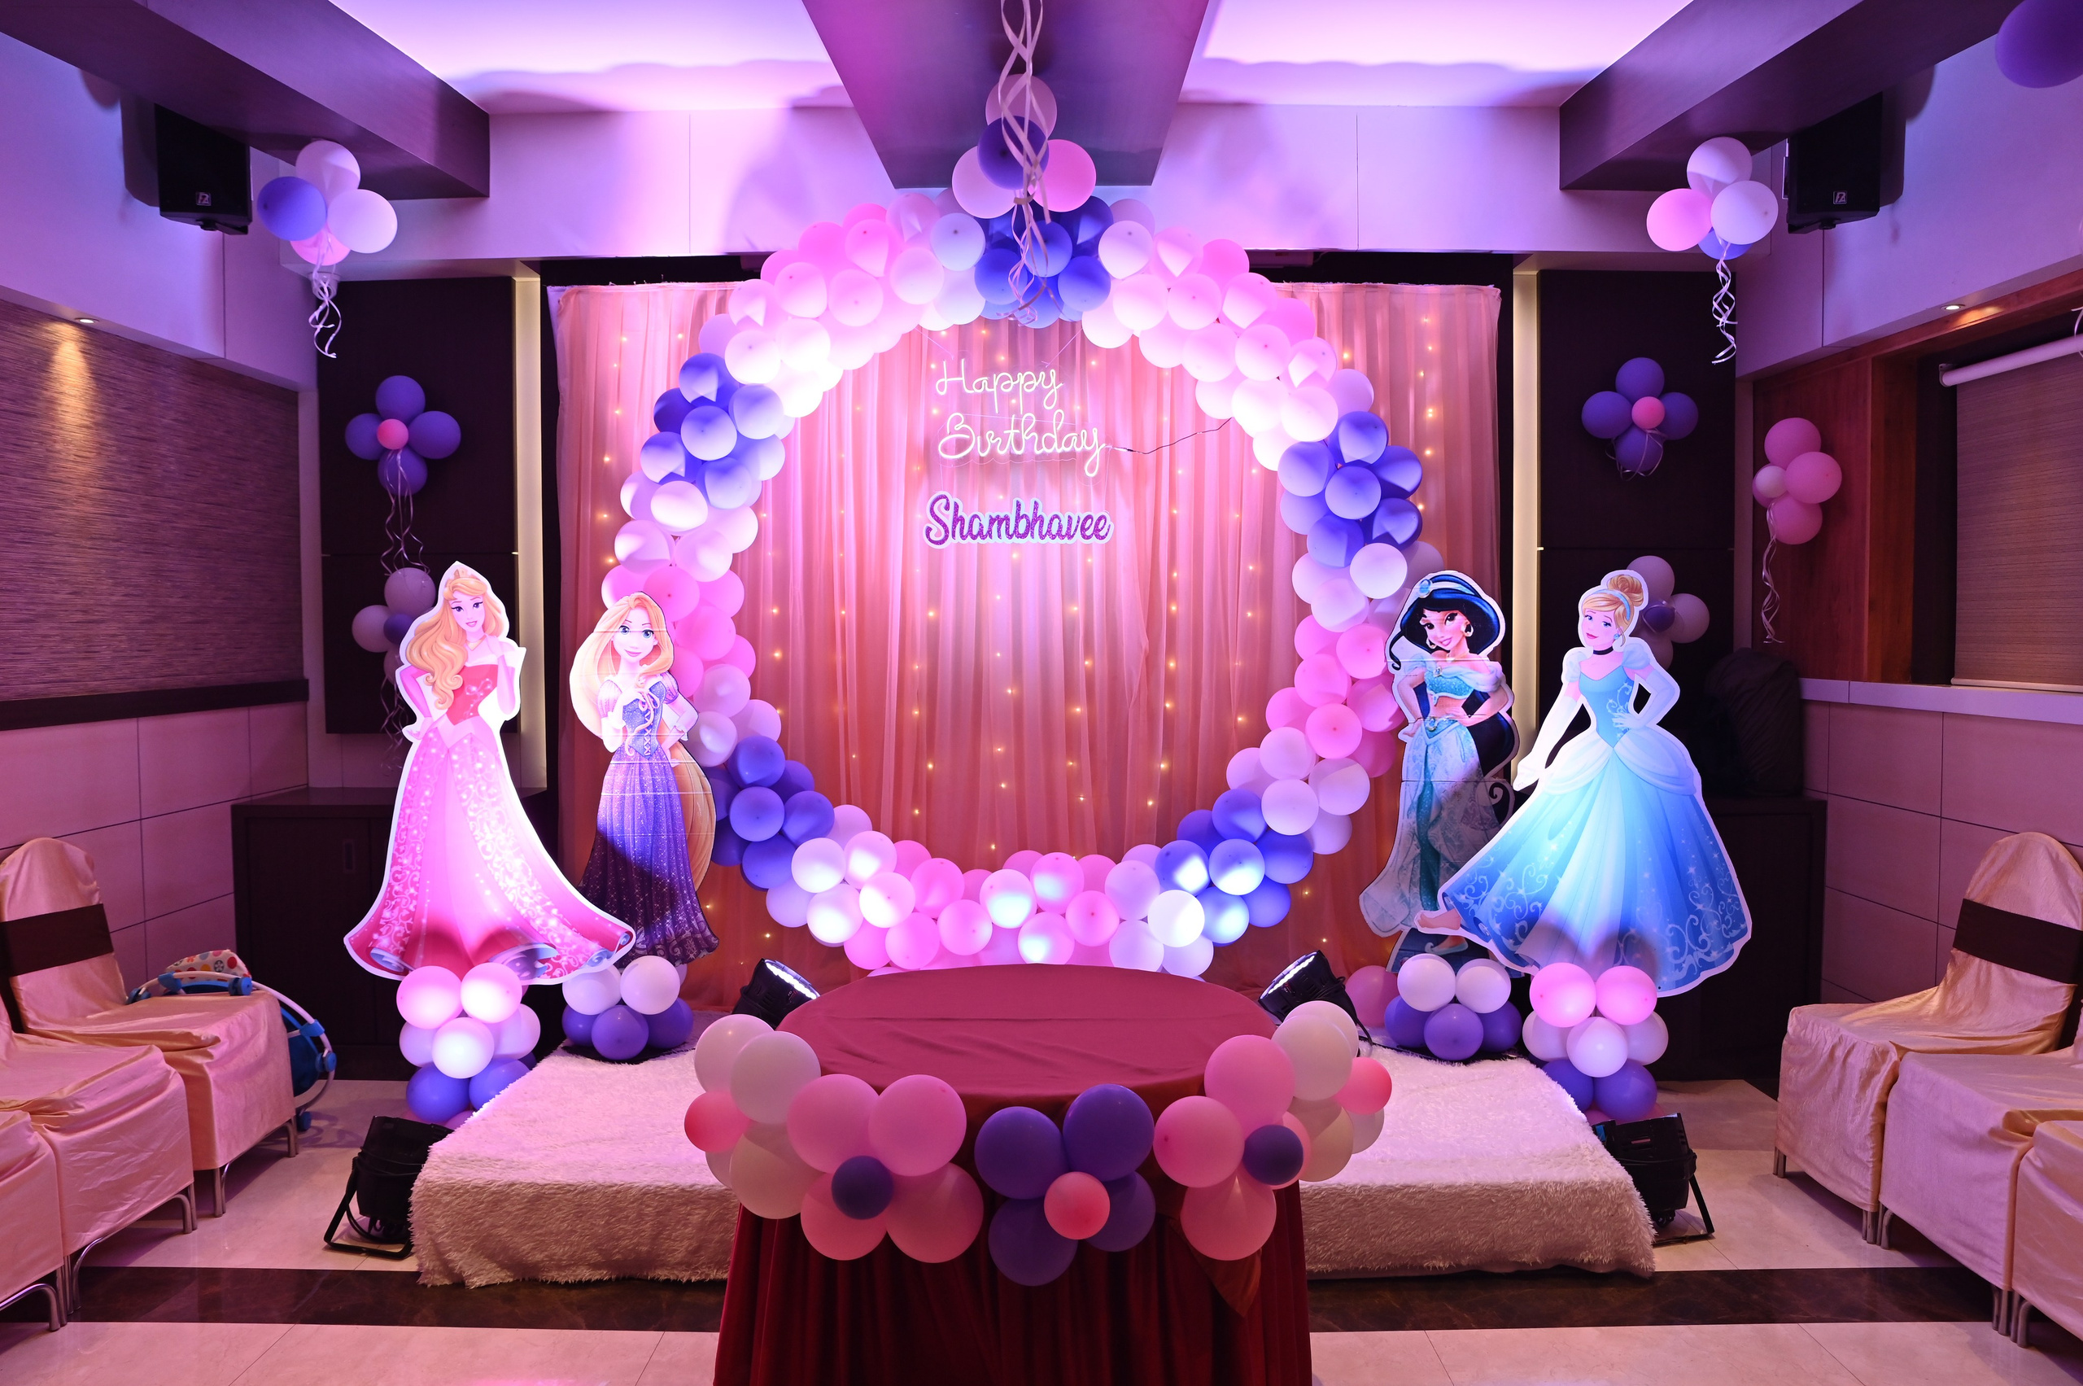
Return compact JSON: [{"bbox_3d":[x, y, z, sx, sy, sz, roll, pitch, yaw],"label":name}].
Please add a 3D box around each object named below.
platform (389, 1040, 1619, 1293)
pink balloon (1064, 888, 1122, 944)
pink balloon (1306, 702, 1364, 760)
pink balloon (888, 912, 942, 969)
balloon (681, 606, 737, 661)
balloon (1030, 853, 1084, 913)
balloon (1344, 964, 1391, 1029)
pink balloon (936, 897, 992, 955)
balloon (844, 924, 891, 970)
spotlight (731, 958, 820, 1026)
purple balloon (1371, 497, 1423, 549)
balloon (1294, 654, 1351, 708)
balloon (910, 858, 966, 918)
[{"bbox_3d":[-0.017,1.188,4.141,2.810,0.235,1.500,0,2,0],"label":"platform"},{"bbox_3d":[0.157,0.682,4.550,0.168,0.168,0.175,0,2,0],"label":"pink balloon"},{"bbox_3d":[0.919,0.120,4.720,0.177,0.180,0.185,0,2,0],"label":"pink balloon"},{"bbox_3d":[-0.397,0.773,4.686,0.172,0.175,0.174,0,2,0],"label":"pink balloon"},{"bbox_3d":[-1.005,-0.179,4.530,0.168,0.168,0.175,0,2,0],"label":"balloon"},{"bbox_3d":[0.049,0.596,4.730,0.175,0.185,0.185,0,2,0],"label":"balloon"},{"bbox_3d":[1.043,0.951,4.700,0.190,0.195,0.190,0,2,0],"label":"balloon"},{"bbox_3d":[-0.229,0.709,4.553,0.168,0.168,0.175,0,2,0],"label":"pink balloon"},{"bbox_3d":[-0.527,0.775,4.636,0.168,0.168,0.175,0,2,0],"label":"balloon"},{"bbox_3d":[-0.827,0.965,4.560,0.240,0.260,0.230,35,-6,-12],"label":"spotlight"},{"bbox_3d":[1.110,-0.529,4.702,0.171,0.170,0.171,0,2,0],"label":"purple balloon"},{"bbox_3d":[0.874,-0.035,4.653,0.176,0.171,0.174,0,2,0],"label":"balloon"},{"bbox_3d":[-0.322,0.612,4.690,0.170,0.188,0.179,0,2,0],"label":"balloon"}]

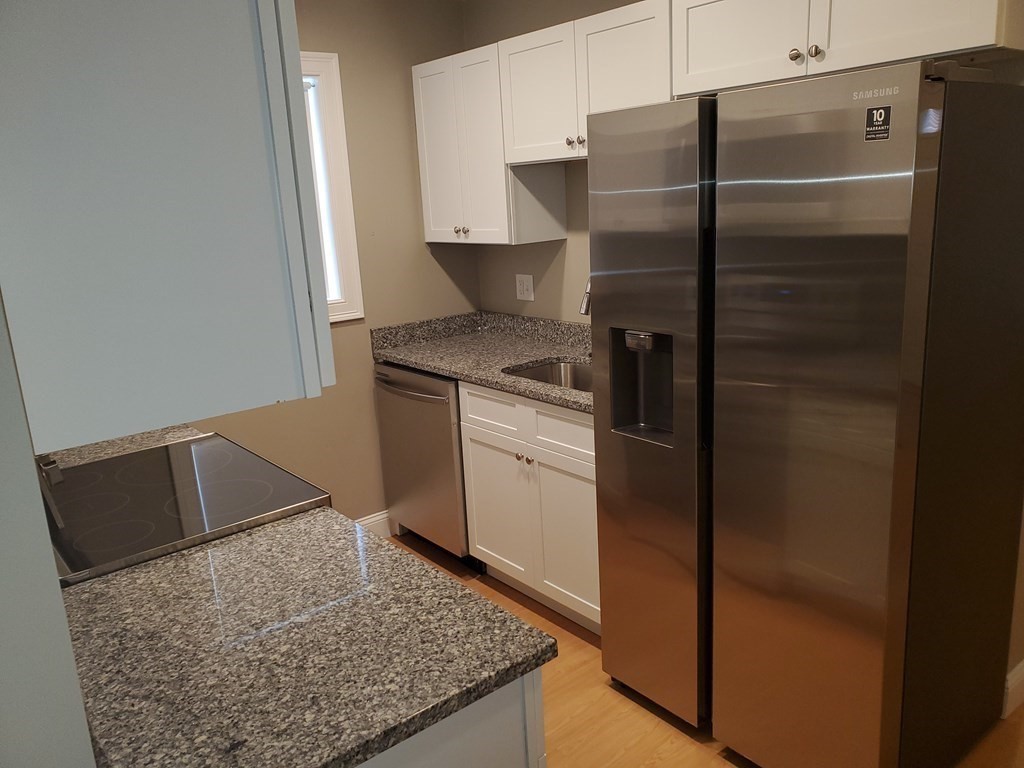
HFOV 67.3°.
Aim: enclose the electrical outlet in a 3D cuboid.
[{"bbox_3d":[0.059,-0.451,3.621,0.008,0.116,0.118,-14,18,-38],"label":"electrical outlet"}]

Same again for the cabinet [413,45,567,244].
[{"bbox_3d":[-0.109,-1.023,3.384,0.335,0.768,0.621,-14,18,-38],"label":"cabinet"}]

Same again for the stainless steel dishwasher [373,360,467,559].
[{"bbox_3d":[-0.200,0.288,3.579,0.640,0.819,0.602,-14,18,-38],"label":"stainless steel dishwasher"}]

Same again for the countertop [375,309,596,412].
[{"bbox_3d":[0.073,-0.134,3.187,0.644,0.134,1.465,-14,18,-38],"label":"countertop"}]

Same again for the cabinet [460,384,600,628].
[{"bbox_3d":[0.303,0.408,3.077,0.640,0.884,0.824,-14,18,-38],"label":"cabinet"}]

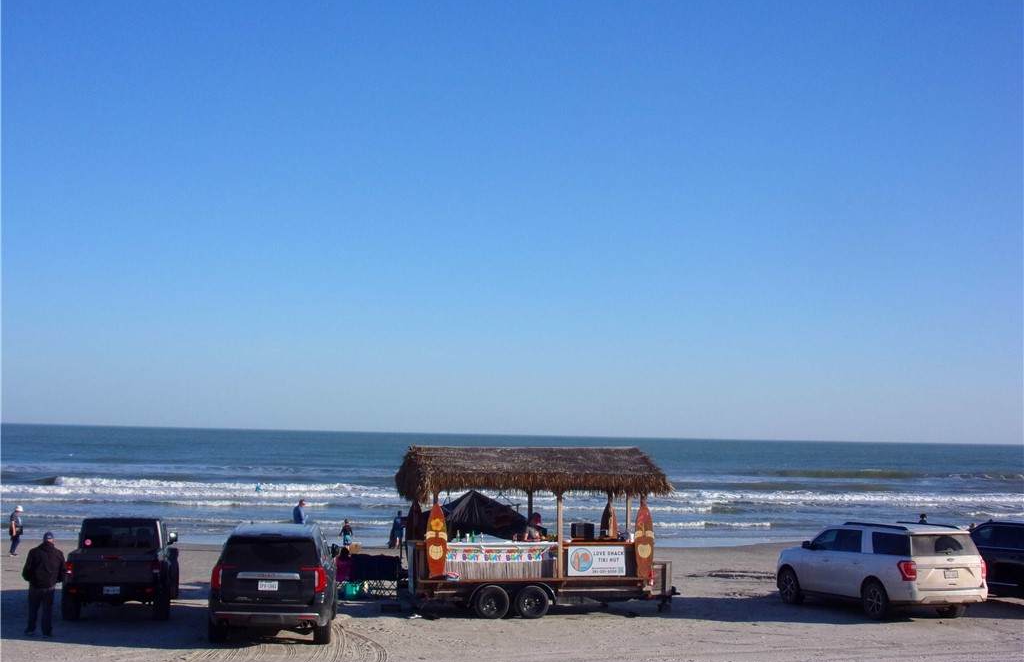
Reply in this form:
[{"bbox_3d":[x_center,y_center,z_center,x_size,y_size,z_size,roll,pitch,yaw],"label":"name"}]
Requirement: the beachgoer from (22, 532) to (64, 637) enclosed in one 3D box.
[{"bbox_3d":[-8.037,4.340,23.416,0.650,1.760,0.400,0,-4,12],"label":"beachgoer"}]

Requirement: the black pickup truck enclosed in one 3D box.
[{"bbox_3d":[-7.972,4.762,28.030,2.020,1.920,5.550,2,-4,-11],"label":"black pickup truck"}]

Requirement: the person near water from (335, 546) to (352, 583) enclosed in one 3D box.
[{"bbox_3d":[-3.826,5.492,30.752,0.550,1.200,0.800,2,-4,-10],"label":"person near water"}]

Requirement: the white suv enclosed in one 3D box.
[{"bbox_3d":[7.906,5.157,29.928,2.100,1.950,5.500,3,-5,-21],"label":"white suv"}]

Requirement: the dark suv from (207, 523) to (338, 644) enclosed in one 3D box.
[{"bbox_3d":[-4.262,4.425,24.556,2.120,1.930,5.400,2,-4,-8],"label":"dark suv"}]

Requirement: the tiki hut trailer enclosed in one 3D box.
[{"bbox_3d":[0.684,4.177,28.734,5.950,3.440,2.400,2,-4,-16],"label":"tiki hut trailer"}]

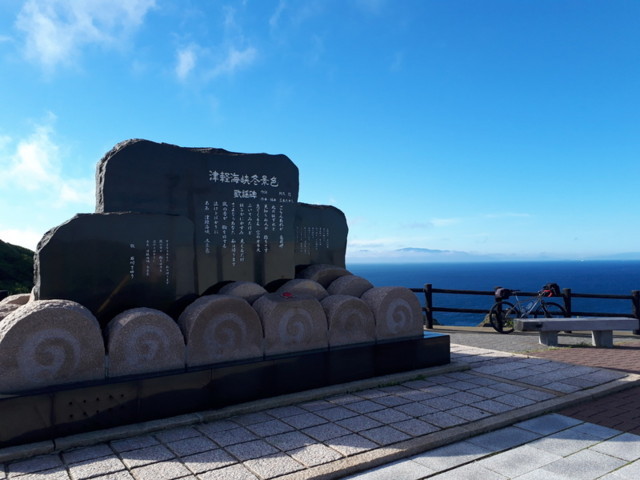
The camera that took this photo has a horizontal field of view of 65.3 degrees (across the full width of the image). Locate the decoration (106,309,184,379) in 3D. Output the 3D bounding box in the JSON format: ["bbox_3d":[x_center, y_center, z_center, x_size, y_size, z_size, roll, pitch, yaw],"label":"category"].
[{"bbox_3d":[-1.918,1.089,5.451,0.820,0.700,0.420,1,-3,-34],"label":"decoration"}]

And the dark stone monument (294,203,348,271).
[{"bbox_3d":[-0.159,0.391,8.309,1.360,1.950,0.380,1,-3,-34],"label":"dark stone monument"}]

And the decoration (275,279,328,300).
[{"bbox_3d":[-0.295,0.903,7.132,0.800,0.730,0.400,1,-3,-34],"label":"decoration"}]

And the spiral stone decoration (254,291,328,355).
[{"bbox_3d":[-0.381,1.100,6.553,0.980,0.730,0.450,1,-3,-34],"label":"spiral stone decoration"}]

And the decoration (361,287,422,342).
[{"bbox_3d":[1.076,1.094,7.586,0.810,0.790,0.470,1,-3,-34],"label":"decoration"}]

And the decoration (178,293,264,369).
[{"bbox_3d":[-1.180,1.066,5.968,0.940,0.770,0.440,1,-3,-34],"label":"decoration"}]

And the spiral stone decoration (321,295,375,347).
[{"bbox_3d":[0.384,1.123,7.117,0.820,0.710,0.440,1,-3,-34],"label":"spiral stone decoration"}]

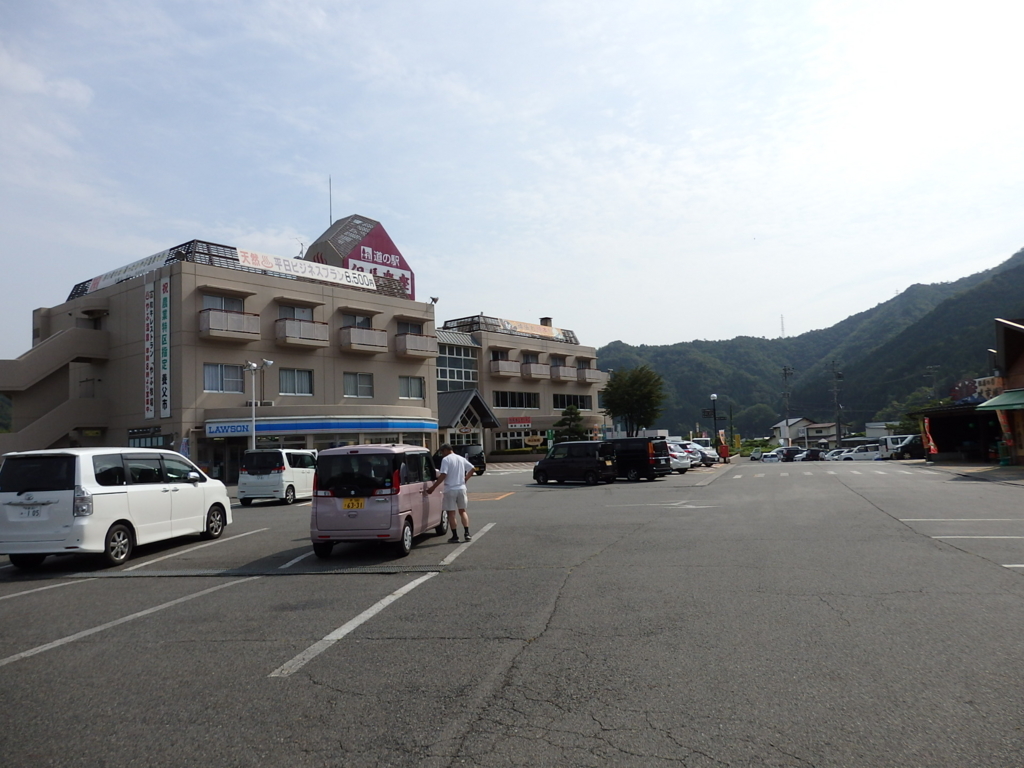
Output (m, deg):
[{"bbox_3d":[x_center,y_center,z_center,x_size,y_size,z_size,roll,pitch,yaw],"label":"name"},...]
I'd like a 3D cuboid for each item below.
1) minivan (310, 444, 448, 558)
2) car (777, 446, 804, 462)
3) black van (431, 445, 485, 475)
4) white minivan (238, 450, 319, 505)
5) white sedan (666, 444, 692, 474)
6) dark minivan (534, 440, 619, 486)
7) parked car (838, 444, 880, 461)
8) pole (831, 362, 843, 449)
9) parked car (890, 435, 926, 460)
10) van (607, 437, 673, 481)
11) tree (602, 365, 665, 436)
[{"bbox_3d":[-2.156,1.911,12.774,1.475,1.735,3.395,-3,-4,7],"label":"minivan"},{"bbox_3d":[27.600,7.030,70.600,4.000,1.560,1.620,-2,-4,0],"label":"car"},{"bbox_3d":[-3.059,4.054,39.165,3.395,1.660,1.475,-6,-6,44],"label":"black van"},{"bbox_3d":[-7.750,3.120,25.140,1.620,1.765,3.710,-2,-5,7],"label":"white minivan"},{"bbox_3d":[6.880,3.782,37.144,4.100,1.500,1.700,-6,-6,40],"label":"white sedan"},{"bbox_3d":[2.520,3.173,29.893,3.395,1.735,1.475,-6,-6,40],"label":"dark minivan"},{"bbox_3d":[26.329,5.480,56.623,4.100,1.600,1.680,-1,-4,-8],"label":"parked car"},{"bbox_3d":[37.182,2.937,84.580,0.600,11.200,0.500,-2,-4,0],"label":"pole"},{"bbox_3d":[28.200,4.390,51.000,3.650,1.650,1.530,-2,-4,4],"label":"parked car"},{"bbox_3d":[4.554,3.351,32.791,4.670,1.850,1.700,-6,-5,38],"label":"van"},{"bbox_3d":[9.240,2.280,55.950,4.700,7.300,4.700,-2,-4,0],"label":"tree"}]

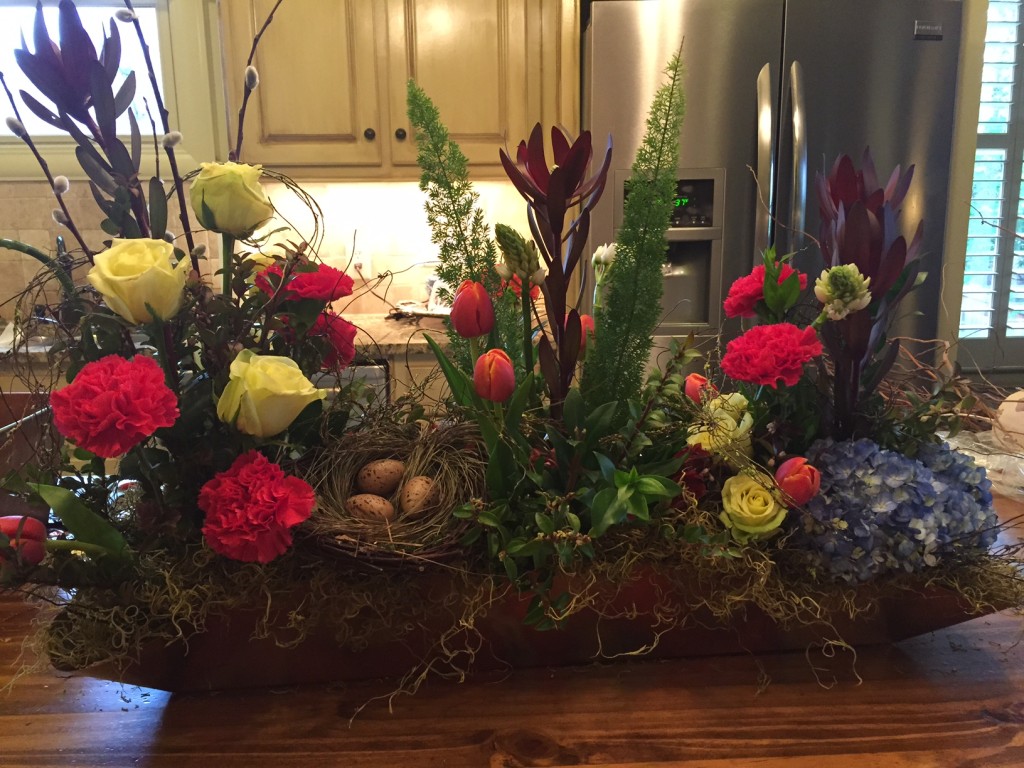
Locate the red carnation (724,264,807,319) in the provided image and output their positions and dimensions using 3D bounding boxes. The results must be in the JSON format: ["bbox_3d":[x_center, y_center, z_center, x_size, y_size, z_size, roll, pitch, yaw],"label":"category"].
[{"bbox_3d":[0.198,-0.072,0.670,0.064,0.042,0.064,-9,12,0],"label":"red carnation"}]

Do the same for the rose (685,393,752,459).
[{"bbox_3d":[0.162,0.034,0.670,0.051,0.050,0.050,2,11,14],"label":"rose"}]

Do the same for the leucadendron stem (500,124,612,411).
[{"bbox_3d":[0.035,-0.092,0.680,0.087,0.222,0.078,0,11,3],"label":"leucadendron stem"}]

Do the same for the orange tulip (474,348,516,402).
[{"bbox_3d":[-0.014,-0.007,0.665,0.031,0.042,0.031,-1,11,-1],"label":"orange tulip"}]

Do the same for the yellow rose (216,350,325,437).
[{"bbox_3d":[-0.169,0.007,0.600,0.072,0.058,0.062,-4,11,-16],"label":"yellow rose"}]

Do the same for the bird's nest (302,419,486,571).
[{"bbox_3d":[-0.079,0.076,0.580,0.128,0.065,0.125,0,28,0],"label":"bird's nest"}]

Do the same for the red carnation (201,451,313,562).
[{"bbox_3d":[-0.174,0.084,0.585,0.075,0.070,0.060,-4,12,-17],"label":"red carnation"}]

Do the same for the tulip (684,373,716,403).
[{"bbox_3d":[0.152,0.004,0.690,0.028,0.036,0.028,-6,12,0],"label":"tulip"}]

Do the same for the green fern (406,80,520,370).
[{"bbox_3d":[-0.040,-0.129,0.700,0.057,0.235,0.050,-14,11,-1],"label":"green fern"}]

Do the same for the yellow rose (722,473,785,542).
[{"bbox_3d":[0.162,0.082,0.575,0.046,0.043,0.046,0,52,2],"label":"yellow rose"}]

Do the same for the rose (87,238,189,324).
[{"bbox_3d":[-0.234,-0.064,0.535,0.062,0.052,0.062,-7,19,0],"label":"rose"}]

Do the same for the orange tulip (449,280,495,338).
[{"bbox_3d":[-0.029,-0.053,0.610,0.033,0.042,0.033,0,9,0],"label":"orange tulip"}]

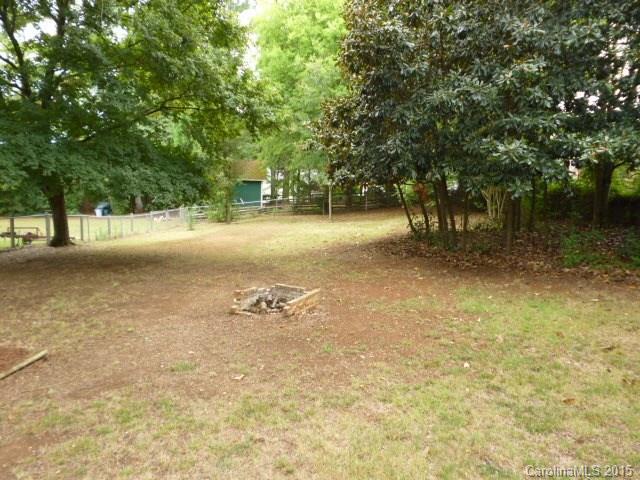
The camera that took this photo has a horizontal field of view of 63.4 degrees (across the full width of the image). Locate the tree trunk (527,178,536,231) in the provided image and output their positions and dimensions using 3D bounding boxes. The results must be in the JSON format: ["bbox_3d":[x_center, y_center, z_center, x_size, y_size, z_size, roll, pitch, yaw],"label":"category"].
[{"bbox_3d":[7.354,-1.234,18.000,0.290,1.947,0.280,0,5,0],"label":"tree trunk"}]

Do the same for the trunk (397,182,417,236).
[{"bbox_3d":[2.924,-1.065,17.500,0.620,1.758,0.350,0,5,0],"label":"trunk"}]

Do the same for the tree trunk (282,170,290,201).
[{"bbox_3d":[-2.200,-3.645,34.000,0.450,2.102,0.450,0,5,0],"label":"tree trunk"}]

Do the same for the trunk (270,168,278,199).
[{"bbox_3d":[-2.988,-3.711,34.000,0.420,1.970,0.420,0,5,0],"label":"trunk"}]

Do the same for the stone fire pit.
[{"bbox_3d":[-0.640,0.840,7.450,1.220,0.220,1.250,0,5,0],"label":"stone fire pit"}]

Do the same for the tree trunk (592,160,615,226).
[{"bbox_3d":[10.678,-1.714,19.500,0.700,2.561,0.660,0,5,0],"label":"tree trunk"}]

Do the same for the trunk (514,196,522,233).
[{"bbox_3d":[6.710,-0.862,17.500,0.240,1.217,0.240,0,5,0],"label":"trunk"}]

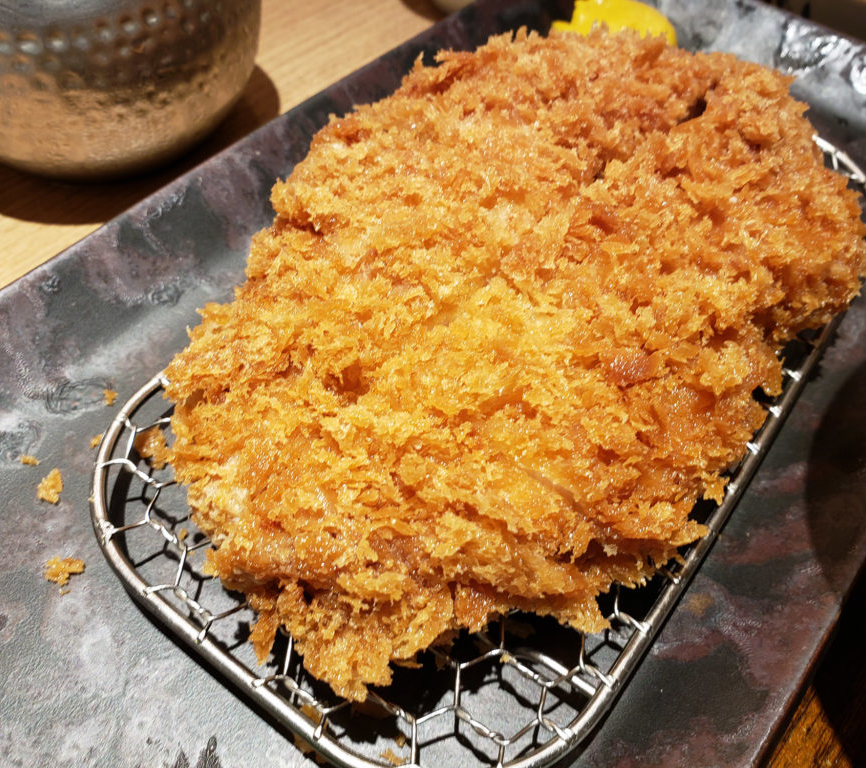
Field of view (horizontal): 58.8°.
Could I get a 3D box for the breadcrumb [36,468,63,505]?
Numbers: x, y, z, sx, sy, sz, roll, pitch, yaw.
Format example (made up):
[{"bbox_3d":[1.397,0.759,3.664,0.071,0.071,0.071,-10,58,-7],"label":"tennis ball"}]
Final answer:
[{"bbox_3d":[-0.091,0.024,0.182,0.005,0.003,0.008,-9,50,-3],"label":"breadcrumb"}]

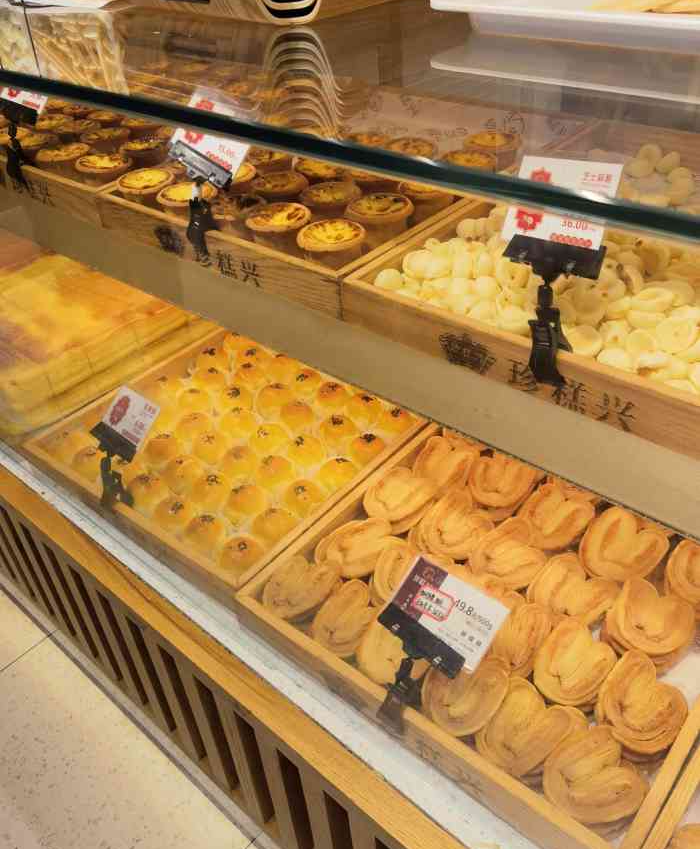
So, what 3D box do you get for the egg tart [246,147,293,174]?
[{"bbox_3d":[-0.112,-0.348,0.976,0.072,0.031,0.072,-3,38,2],"label":"egg tart"}]

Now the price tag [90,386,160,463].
[{"bbox_3d":[-0.244,-0.001,0.797,0.079,0.012,0.065,26,89,38],"label":"price tag"}]

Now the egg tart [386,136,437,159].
[{"bbox_3d":[0.080,-0.338,0.944,0.072,0.031,0.072,26,47,33],"label":"egg tart"}]

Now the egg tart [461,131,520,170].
[{"bbox_3d":[0.183,-0.346,0.944,0.072,0.031,0.072,-3,38,2],"label":"egg tart"}]

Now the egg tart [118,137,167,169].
[{"bbox_3d":[-0.288,-0.376,1.030,0.072,0.038,0.072,26,47,33],"label":"egg tart"}]

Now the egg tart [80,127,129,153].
[{"bbox_3d":[-0.359,-0.411,1.081,0.072,0.038,0.072,26,47,33],"label":"egg tart"}]

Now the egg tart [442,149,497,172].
[{"bbox_3d":[0.149,-0.314,0.912,0.072,0.038,0.072,26,47,33],"label":"egg tart"}]

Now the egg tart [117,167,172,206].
[{"bbox_3d":[-0.257,-0.296,0.926,0.072,0.038,0.072,-3,38,2],"label":"egg tart"}]

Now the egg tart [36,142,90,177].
[{"bbox_3d":[-0.399,-0.367,1.029,0.072,0.038,0.072,26,47,33],"label":"egg tart"}]

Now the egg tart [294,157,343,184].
[{"bbox_3d":[-0.033,-0.309,0.922,0.072,0.038,0.072,-3,38,2],"label":"egg tart"}]

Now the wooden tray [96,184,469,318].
[{"bbox_3d":[0.027,-0.343,0.999,0.406,0.052,0.578,26,47,33],"label":"wooden tray"}]

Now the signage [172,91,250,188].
[{"bbox_3d":[-0.143,-0.294,0.757,0.080,0.063,0.012,31,5,12],"label":"signage"}]

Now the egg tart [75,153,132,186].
[{"bbox_3d":[-0.330,-0.339,0.985,0.072,0.031,0.072,-3,38,2],"label":"egg tart"}]

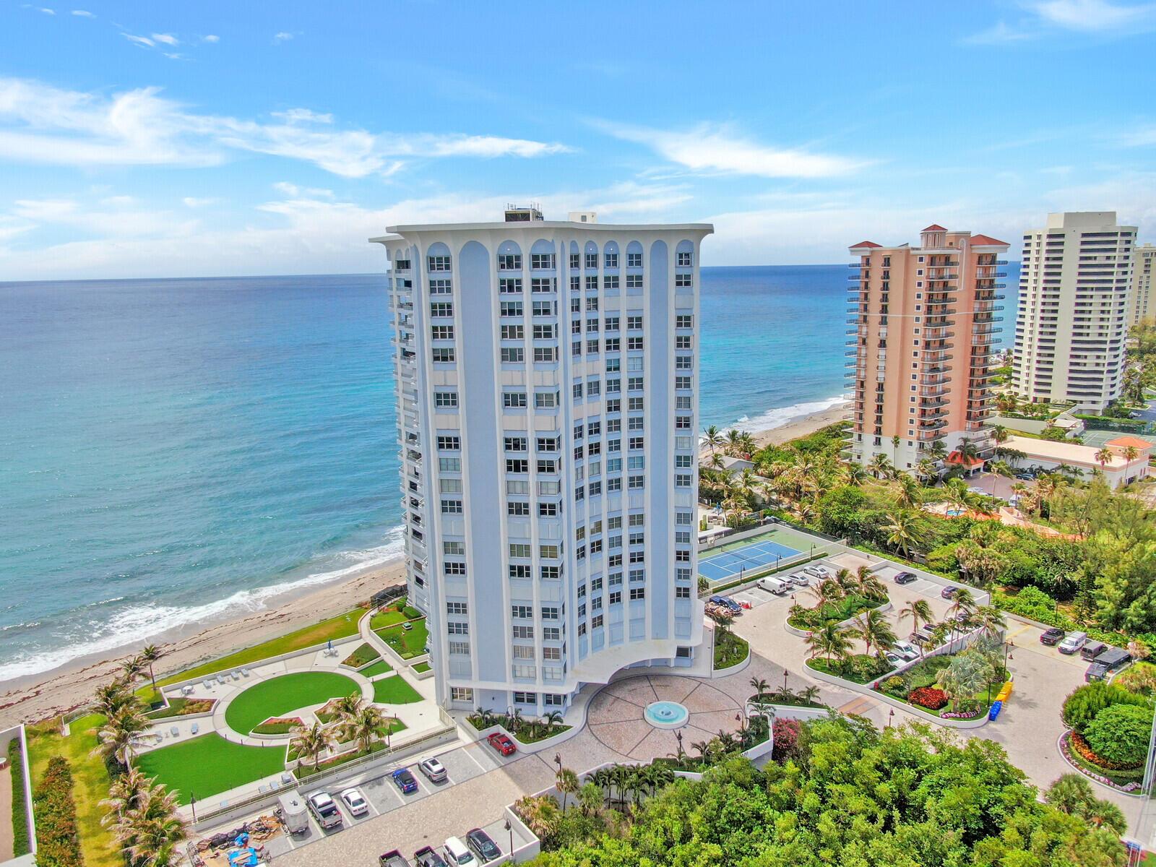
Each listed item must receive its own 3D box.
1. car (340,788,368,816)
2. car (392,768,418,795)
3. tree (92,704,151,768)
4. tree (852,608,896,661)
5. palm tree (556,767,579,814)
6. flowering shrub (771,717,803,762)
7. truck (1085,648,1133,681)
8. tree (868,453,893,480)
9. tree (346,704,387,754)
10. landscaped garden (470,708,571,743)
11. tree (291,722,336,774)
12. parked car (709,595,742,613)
[{"bbox_3d":[-24.523,39.814,87.435,1.730,1.400,4.450,-9,14,-34],"label":"car"},{"bbox_3d":[-20.455,40.800,95.075,1.770,1.500,4.300,-9,14,-34],"label":"car"},{"bbox_3d":[-51.496,35.410,91.149,5.790,7.960,5.790,-8,14,-31],"label":"tree"},{"bbox_3d":[42.505,29.059,115.490,6.360,7.220,6.360,3,13,21],"label":"tree"},{"bbox_3d":[-1.404,42.153,94.227,2.800,6.850,2.800,-1,12,0],"label":"palm tree"},{"bbox_3d":[26.765,39.658,102.619,4.000,6.850,4.000,-9,14,-34],"label":"flowering shrub"},{"bbox_3d":[73.413,32.217,111.320,7.300,2.000,2.050,-10,14,-35],"label":"truck"},{"bbox_3d":[79.487,8.715,211.334,7.000,7.300,6.800,-1,12,0],"label":"tree"},{"bbox_3d":[-24.530,34.196,92.719,5.000,6.200,5.000,-1,12,0],"label":"tree"},{"bbox_3d":[-8.129,37.464,103.129,14.727,2.700,5.059,1,12,10],"label":"landscaped garden"},{"bbox_3d":[-30.106,35.874,91.244,4.980,5.780,4.980,-5,13,-20],"label":"tree"},{"bbox_3d":[24.511,28.177,133.036,1.900,1.650,5.200,-9,14,-33],"label":"parked car"}]

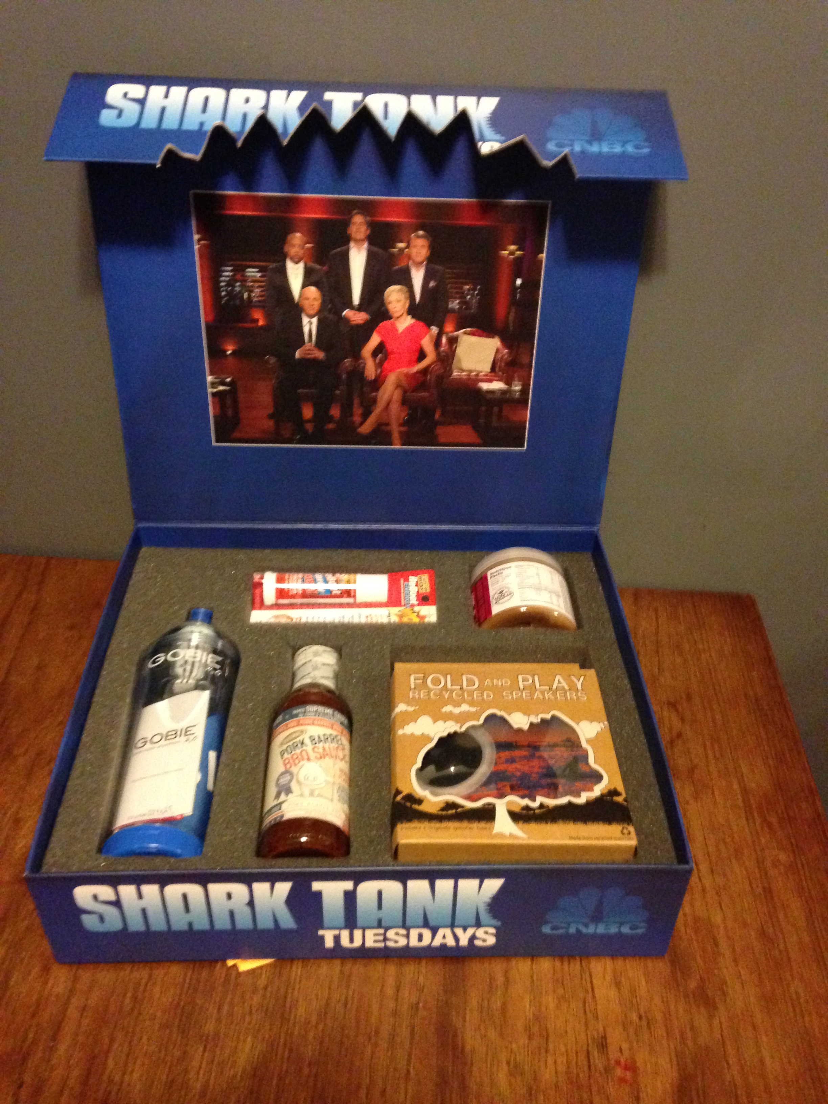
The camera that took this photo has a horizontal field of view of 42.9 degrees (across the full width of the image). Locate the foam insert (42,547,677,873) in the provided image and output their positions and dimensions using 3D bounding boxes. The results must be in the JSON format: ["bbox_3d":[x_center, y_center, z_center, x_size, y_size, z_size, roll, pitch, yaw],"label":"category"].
[{"bbox_3d":[-0.037,0.137,0.844,0.410,0.078,0.352,0,38,-2],"label":"foam insert"}]

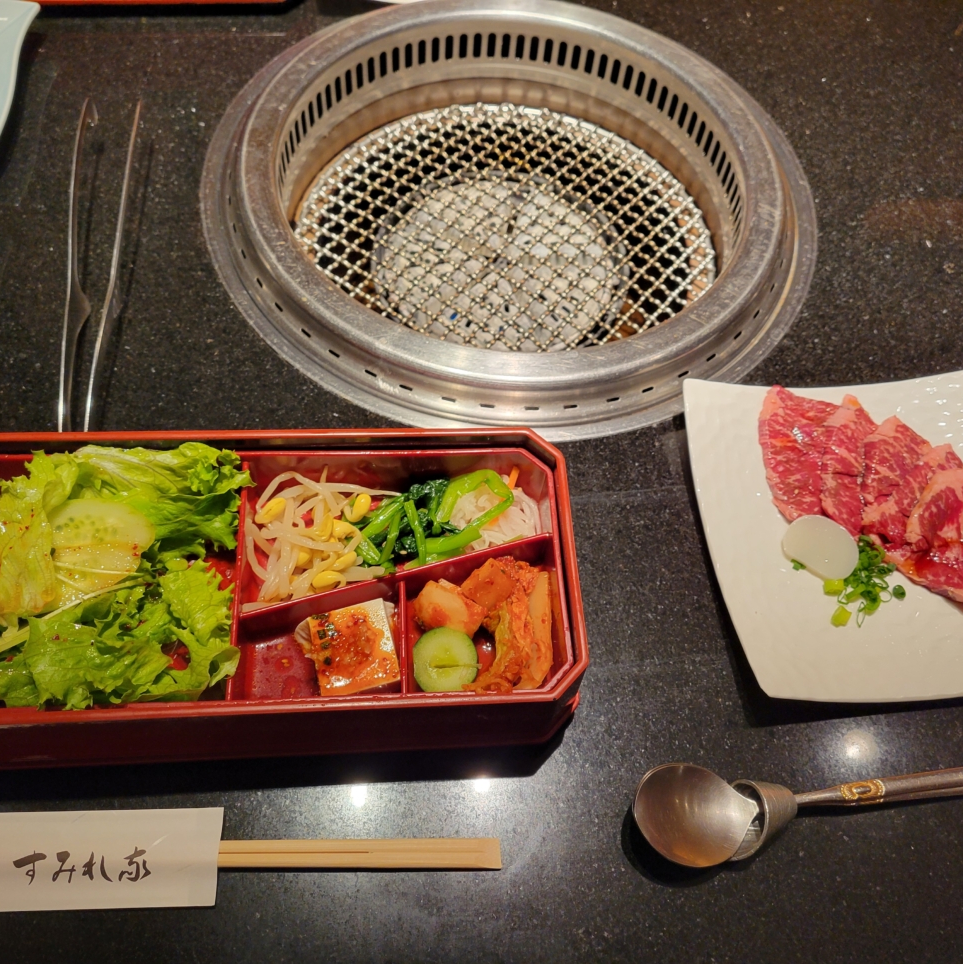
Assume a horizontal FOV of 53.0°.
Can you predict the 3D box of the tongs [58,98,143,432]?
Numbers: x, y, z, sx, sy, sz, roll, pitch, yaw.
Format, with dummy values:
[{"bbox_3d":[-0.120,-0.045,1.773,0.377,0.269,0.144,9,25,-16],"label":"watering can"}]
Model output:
[{"bbox_3d":[-0.199,-0.107,0.499,0.030,0.030,0.233,-2,61,-5],"label":"tongs"}]

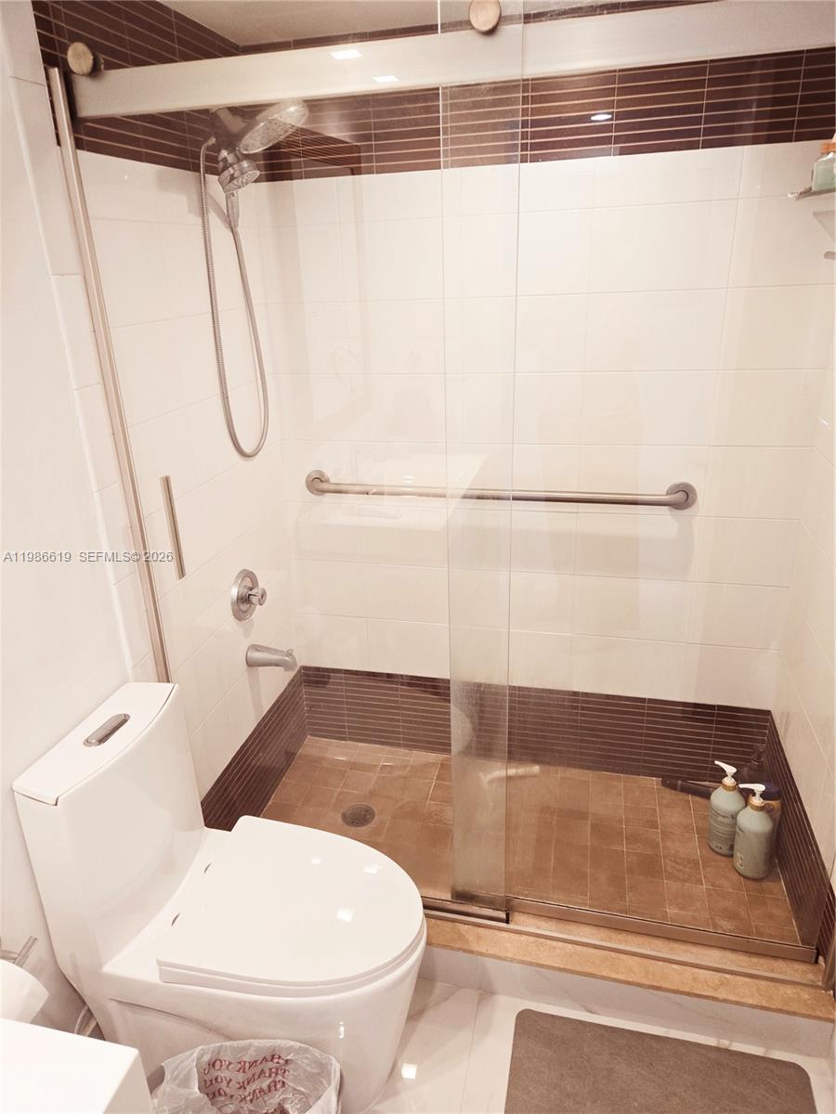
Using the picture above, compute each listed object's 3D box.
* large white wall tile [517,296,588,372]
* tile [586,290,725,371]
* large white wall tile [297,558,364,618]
[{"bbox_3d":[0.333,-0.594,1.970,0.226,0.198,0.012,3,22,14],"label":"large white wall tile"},{"bbox_3d":[0.608,-0.581,1.913,0.330,0.196,0.011,3,22,14],"label":"tile"},{"bbox_3d":[-0.284,0.103,2.425,0.239,0.197,0.011,3,22,14],"label":"large white wall tile"}]

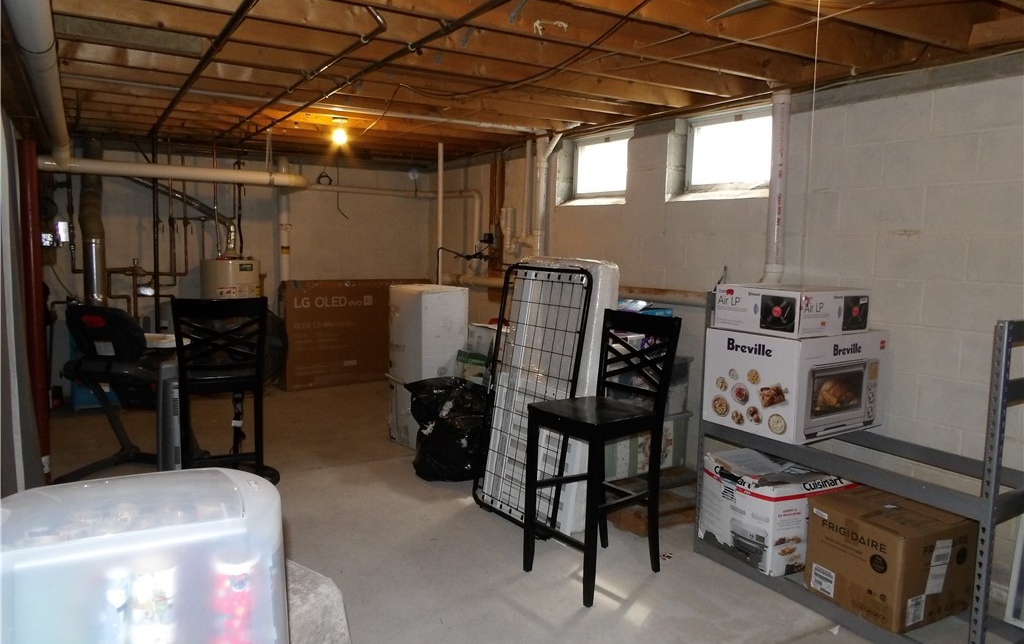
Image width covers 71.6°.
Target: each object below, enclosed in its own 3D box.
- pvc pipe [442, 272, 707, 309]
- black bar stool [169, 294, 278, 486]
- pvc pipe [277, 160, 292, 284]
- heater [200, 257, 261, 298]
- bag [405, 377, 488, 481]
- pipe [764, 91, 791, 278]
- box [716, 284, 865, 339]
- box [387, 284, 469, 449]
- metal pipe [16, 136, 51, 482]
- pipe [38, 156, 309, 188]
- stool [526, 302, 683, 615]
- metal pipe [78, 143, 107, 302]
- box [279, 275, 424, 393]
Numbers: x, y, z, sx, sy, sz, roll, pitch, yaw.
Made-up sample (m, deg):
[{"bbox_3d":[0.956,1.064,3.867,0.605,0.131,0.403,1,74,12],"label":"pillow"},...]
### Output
[{"bbox_3d":[0.262,-0.264,5.503,0.095,0.095,3.641,-4,7,-30],"label":"pvc pipe"},{"bbox_3d":[-1.554,0.435,3.865,0.465,1.130,0.520,-2,7,-18],"label":"black bar stool"},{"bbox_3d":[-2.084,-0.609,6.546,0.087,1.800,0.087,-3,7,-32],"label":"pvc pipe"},{"bbox_3d":[-2.392,0.076,6.078,0.510,1.234,0.510,-3,7,-32],"label":"heater"},{"bbox_3d":[-0.395,0.642,4.456,0.520,0.590,0.440,0,7,-5],"label":"bag"},{"bbox_3d":[1.347,-0.680,3.597,0.100,0.980,0.100,-4,8,-30],"label":"pipe"},{"bbox_3d":[1.286,-0.059,3.276,0.475,0.188,0.455,-3,7,-31],"label":"box"},{"bbox_3d":[-0.596,0.313,5.058,0.430,1.100,0.470,-5,9,-39],"label":"box"},{"bbox_3d":[-2.636,-0.042,3.925,0.105,1.930,0.105,-3,7,-32],"label":"metal pipe"},{"bbox_3d":[-2.553,-1.156,5.522,1.906,0.125,0.125,-3,7,-32],"label":"pipe"},{"bbox_3d":[0.381,0.539,3.063,0.520,1.130,0.465,-5,9,-38],"label":"stool"},{"bbox_3d":[-3.257,-0.766,5.519,0.180,1.295,0.180,-3,7,-32],"label":"metal pipe"},{"bbox_3d":[-1.475,0.100,7.090,1.581,0.993,0.192,-3,8,-34],"label":"box"}]

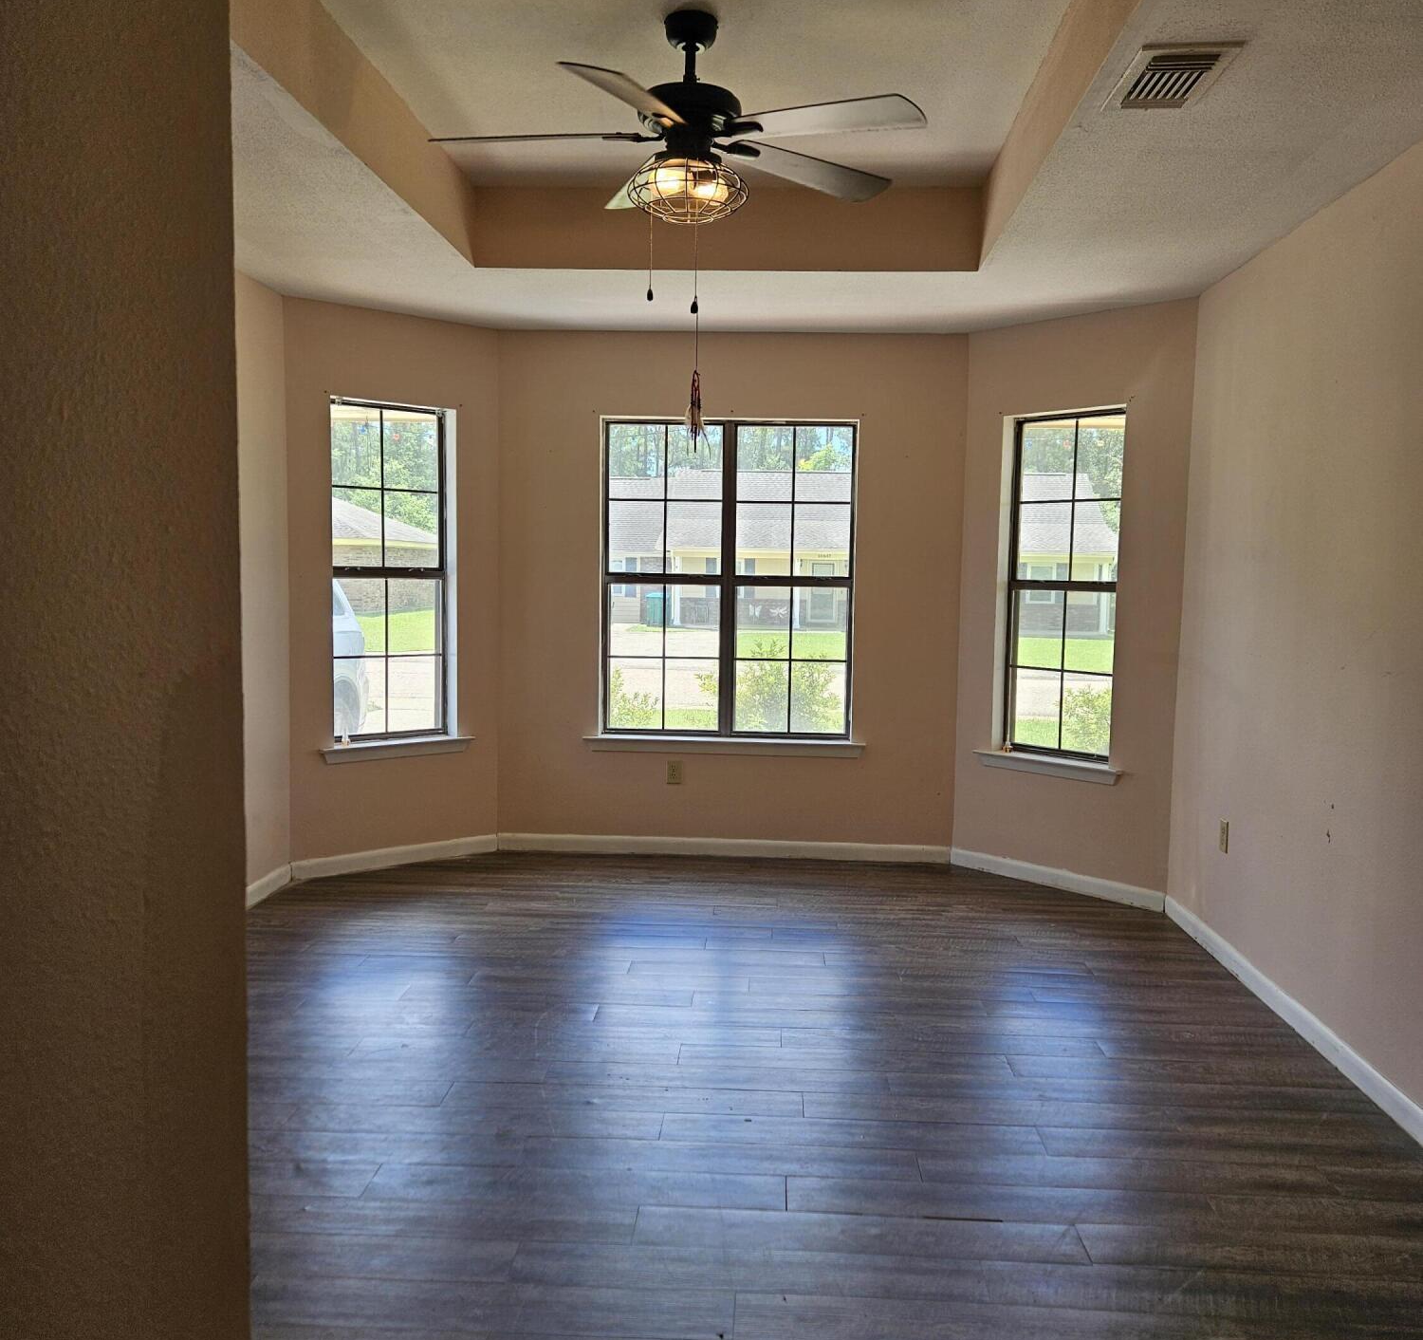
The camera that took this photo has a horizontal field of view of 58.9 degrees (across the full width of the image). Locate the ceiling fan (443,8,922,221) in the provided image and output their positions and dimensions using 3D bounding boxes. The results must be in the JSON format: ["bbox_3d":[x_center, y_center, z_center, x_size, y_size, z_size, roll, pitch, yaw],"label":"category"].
[{"bbox_3d":[-0.058,-1.404,3.218,1.279,0.483,1.239,1,5,3],"label":"ceiling fan"}]

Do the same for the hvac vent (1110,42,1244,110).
[{"bbox_3d":[1.006,-1.291,2.775,0.207,0.020,0.368,1,5,3],"label":"hvac vent"}]

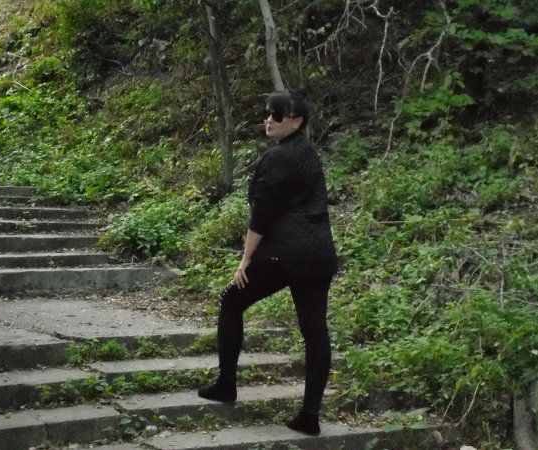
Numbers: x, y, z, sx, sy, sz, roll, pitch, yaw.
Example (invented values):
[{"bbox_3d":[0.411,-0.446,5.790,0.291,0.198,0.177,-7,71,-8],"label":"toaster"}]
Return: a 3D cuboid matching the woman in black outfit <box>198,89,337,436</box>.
[{"bbox_3d":[0.000,0.180,6.300,0.620,1.640,0.500,3,3,41],"label":"woman in black outfit"}]

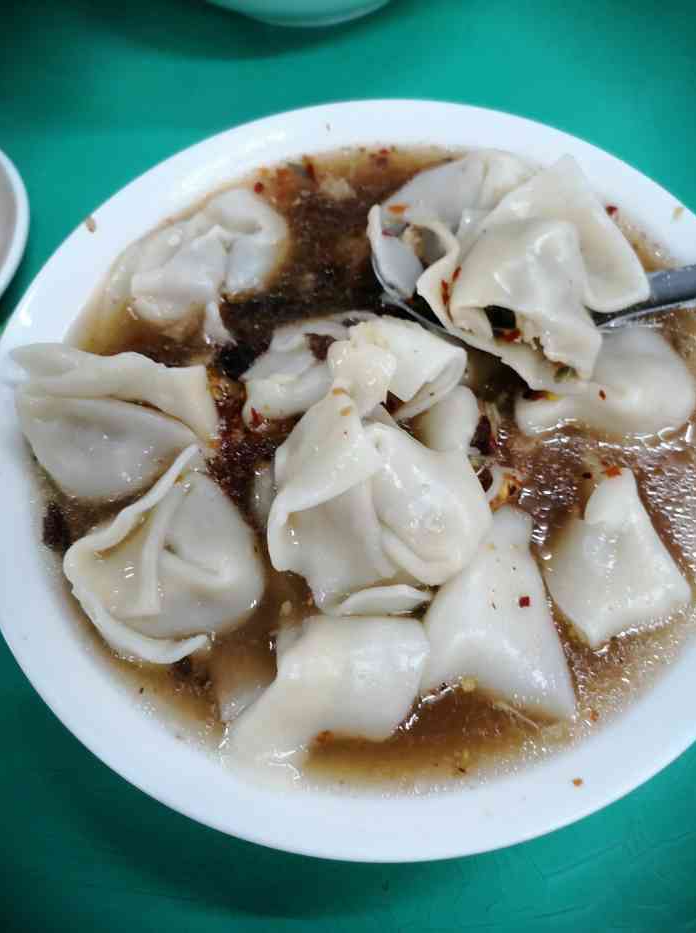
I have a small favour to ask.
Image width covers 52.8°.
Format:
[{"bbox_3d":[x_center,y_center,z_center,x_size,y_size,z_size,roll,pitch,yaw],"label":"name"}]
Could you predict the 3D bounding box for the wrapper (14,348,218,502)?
[{"bbox_3d":[-0.067,-0.013,0.204,0.056,0.029,0.043,8,68,7],"label":"wrapper"}]

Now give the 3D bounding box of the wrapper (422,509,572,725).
[{"bbox_3d":[0.038,0.037,0.179,0.038,0.026,0.053,2,68,5],"label":"wrapper"}]

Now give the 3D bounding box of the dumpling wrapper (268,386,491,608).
[{"bbox_3d":[0.008,0.008,0.184,0.057,0.035,0.058,-1,68,3],"label":"dumpling wrapper"}]

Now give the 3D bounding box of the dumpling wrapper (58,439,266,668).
[{"bbox_3d":[-0.045,0.026,0.187,0.041,0.028,0.048,39,75,17],"label":"dumpling wrapper"}]

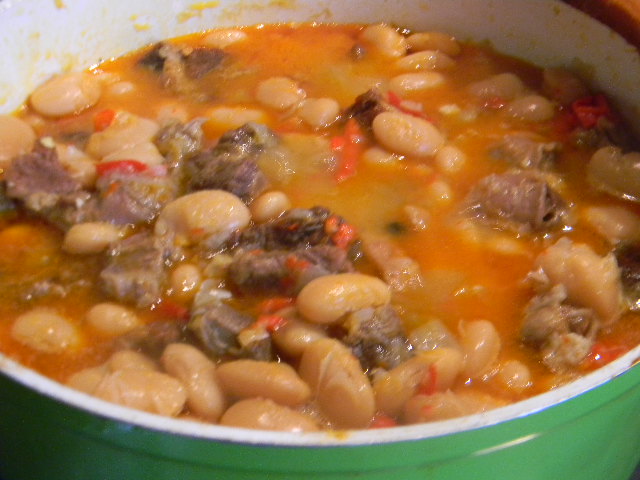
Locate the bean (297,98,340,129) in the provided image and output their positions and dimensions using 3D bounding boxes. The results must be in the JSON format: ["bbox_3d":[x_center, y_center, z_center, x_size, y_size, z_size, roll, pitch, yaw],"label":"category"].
[{"bbox_3d":[-0.001,-0.043,0.350,0.016,0.010,0.011,-11,40,-13],"label":"bean"}]

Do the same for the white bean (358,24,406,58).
[{"bbox_3d":[0.024,-0.077,0.402,0.015,0.012,0.024,-22,43,-25],"label":"white bean"}]

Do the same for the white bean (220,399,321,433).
[{"bbox_3d":[-0.012,0.044,0.249,0.024,0.011,0.013,4,39,6],"label":"white bean"}]

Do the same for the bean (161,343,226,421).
[{"bbox_3d":[-0.030,0.034,0.249,0.011,0.010,0.024,-23,60,-26],"label":"bean"}]

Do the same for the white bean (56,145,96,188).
[{"bbox_3d":[-0.078,-0.024,0.331,0.012,0.010,0.019,-26,45,-29],"label":"white bean"}]

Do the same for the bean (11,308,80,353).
[{"bbox_3d":[-0.071,0.024,0.270,0.020,0.011,0.013,13,41,16],"label":"bean"}]

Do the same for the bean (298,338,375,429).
[{"bbox_3d":[0.004,0.034,0.247,0.015,0.012,0.025,-18,57,-20],"label":"bean"}]

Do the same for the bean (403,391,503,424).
[{"bbox_3d":[0.033,0.042,0.252,0.025,0.010,0.013,-5,39,-6],"label":"bean"}]

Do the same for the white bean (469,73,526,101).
[{"bbox_3d":[0.062,-0.054,0.364,0.021,0.010,0.011,-11,40,-13],"label":"white bean"}]

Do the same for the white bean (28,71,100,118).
[{"bbox_3d":[-0.097,-0.056,0.397,0.028,0.014,0.016,-22,44,-25],"label":"white bean"}]

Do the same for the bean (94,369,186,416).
[{"bbox_3d":[-0.047,0.041,0.272,0.026,0.011,0.014,8,40,9],"label":"bean"}]

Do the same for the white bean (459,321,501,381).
[{"bbox_3d":[0.041,0.028,0.268,0.011,0.009,0.019,12,40,15],"label":"white bean"}]

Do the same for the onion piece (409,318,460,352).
[{"bbox_3d":[0.031,0.028,0.283,0.012,0.007,0.015,-20,42,-24],"label":"onion piece"}]

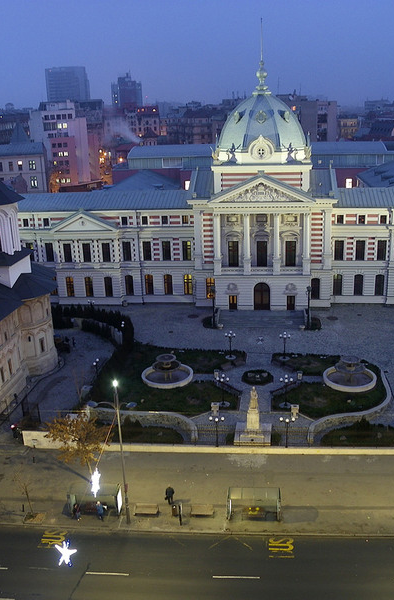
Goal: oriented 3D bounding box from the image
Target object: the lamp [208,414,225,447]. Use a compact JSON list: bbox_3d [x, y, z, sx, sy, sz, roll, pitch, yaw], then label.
[{"bbox_3d":[1.880,12.416,55.873,1.450,3.350,1.450,0,19,5],"label":"lamp"}]

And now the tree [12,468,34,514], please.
[{"bbox_3d":[-13.437,15.112,47.457,1.600,4.100,1.600,0,19,5],"label":"tree"}]

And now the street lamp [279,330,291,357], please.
[{"bbox_3d":[10.852,5.680,73.621,1.400,3.250,1.400,0,19,5],"label":"street lamp"}]

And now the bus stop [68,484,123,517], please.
[{"bbox_3d":[-7.734,15.404,46.030,4.090,2.475,1.717,0,19,5],"label":"bus stop"}]

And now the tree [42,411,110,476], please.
[{"bbox_3d":[-9.988,12.951,51.241,5.700,6.400,5.300,0,18,6],"label":"tree"}]

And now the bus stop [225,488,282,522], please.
[{"bbox_3d":[4.434,15.819,46.527,4.200,2.400,1.700,0,19,5],"label":"bus stop"}]

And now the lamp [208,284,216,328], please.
[{"bbox_3d":[2.351,1.000,86.818,0.750,6.350,0.750,0,18,6],"label":"lamp"}]

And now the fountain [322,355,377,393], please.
[{"bbox_3d":[17.315,7.784,67.431,6.000,2.700,6.000,0,19,5],"label":"fountain"}]

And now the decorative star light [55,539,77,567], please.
[{"bbox_3d":[-6.930,13.435,31.910,1.200,1.350,0.800,0,19,5],"label":"decorative star light"}]

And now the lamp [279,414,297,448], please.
[{"bbox_3d":[8.207,12.129,54.837,1.380,3.150,0.650,0,18,6],"label":"lamp"}]

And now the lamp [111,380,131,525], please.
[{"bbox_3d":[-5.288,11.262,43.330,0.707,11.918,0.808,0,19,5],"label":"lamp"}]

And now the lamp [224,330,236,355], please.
[{"bbox_3d":[4.316,5.868,76.720,1.400,3.200,1.400,0,18,6],"label":"lamp"}]

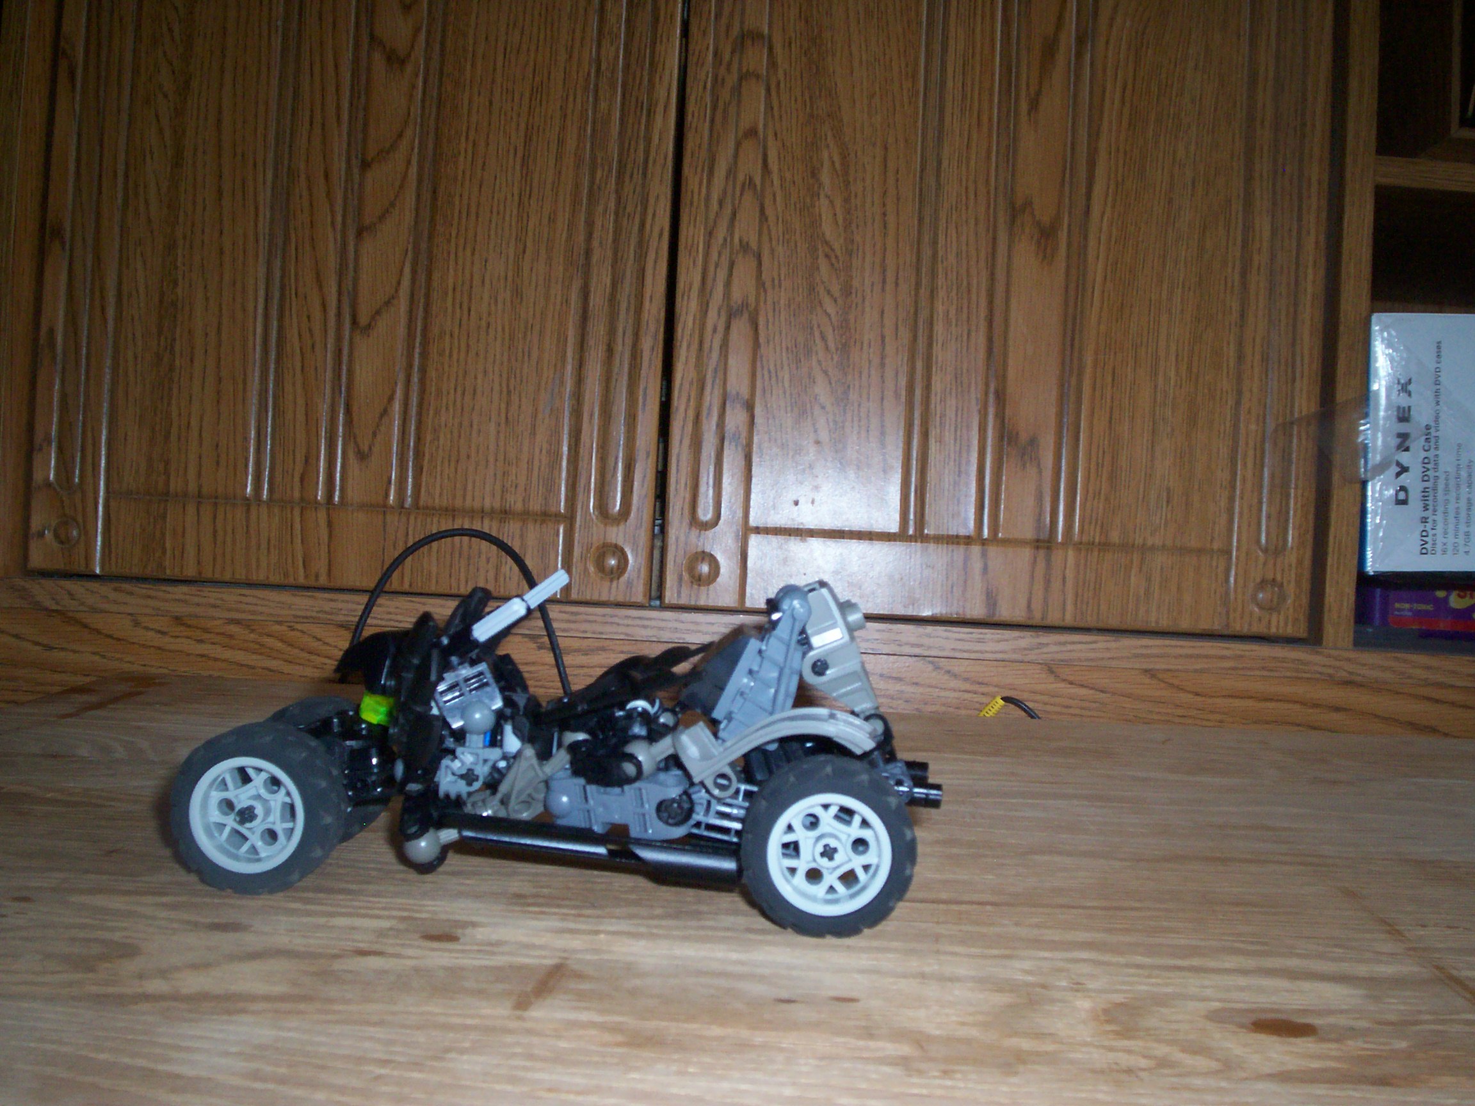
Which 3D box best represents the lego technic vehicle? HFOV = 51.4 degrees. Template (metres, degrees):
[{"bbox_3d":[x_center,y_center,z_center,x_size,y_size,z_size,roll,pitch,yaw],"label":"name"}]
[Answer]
[{"bbox_3d":[-0.045,0.044,0.432,0.203,0.097,0.099,2,2,3],"label":"lego technic vehicle"}]

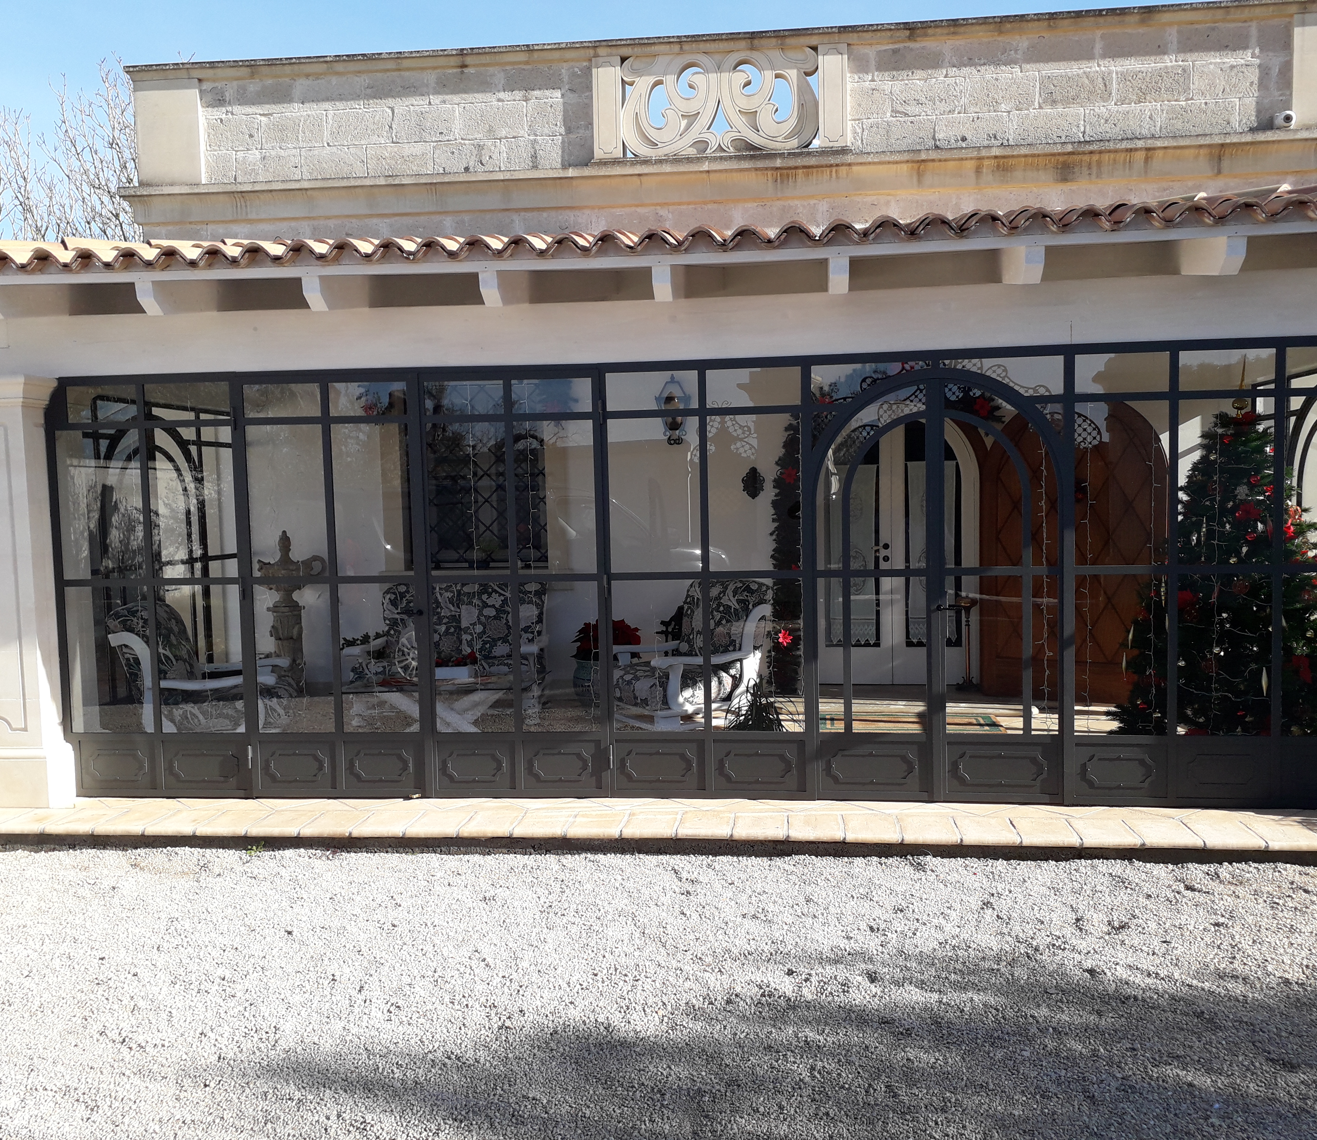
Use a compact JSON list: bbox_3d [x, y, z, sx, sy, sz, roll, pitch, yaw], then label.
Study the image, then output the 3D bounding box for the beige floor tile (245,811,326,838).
[{"bbox_3d":[-1.842,1.258,5.864,0.243,0.032,0.333,-1,4,6],"label":"beige floor tile"}]

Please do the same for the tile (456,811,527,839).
[{"bbox_3d":[-0.798,1.226,5.707,0.246,0.032,0.326,-1,4,7],"label":"tile"}]

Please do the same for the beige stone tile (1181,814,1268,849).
[{"bbox_3d":[2.531,1.189,5.317,0.246,0.032,0.326,-1,4,7],"label":"beige stone tile"}]

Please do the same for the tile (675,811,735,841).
[{"bbox_3d":[0.221,1.212,5.591,0.246,0.032,0.326,-1,4,7],"label":"tile"}]

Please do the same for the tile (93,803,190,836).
[{"bbox_3d":[-2.619,1.268,5.945,0.243,0.032,0.333,-1,4,6],"label":"tile"}]

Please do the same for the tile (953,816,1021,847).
[{"bbox_3d":[1.513,1.211,5.489,0.243,0.032,0.333,-1,4,6],"label":"tile"}]

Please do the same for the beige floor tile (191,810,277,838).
[{"bbox_3d":[-2.080,1.248,5.847,0.246,0.032,0.326,-1,4,7],"label":"beige floor tile"}]

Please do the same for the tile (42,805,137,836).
[{"bbox_3d":[-2.875,1.270,5.971,0.243,0.032,0.333,-1,4,6],"label":"tile"}]

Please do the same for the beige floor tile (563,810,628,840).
[{"bbox_3d":[-0.288,1.225,5.677,0.250,0.030,0.344,-1,4,6],"label":"beige floor tile"}]

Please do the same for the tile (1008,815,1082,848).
[{"bbox_3d":[1.774,1.210,5.459,0.243,0.032,0.333,-1,4,6],"label":"tile"}]

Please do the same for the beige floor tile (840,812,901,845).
[{"bbox_3d":[0.990,1.210,5.530,0.250,0.030,0.344,-1,4,6],"label":"beige floor tile"}]

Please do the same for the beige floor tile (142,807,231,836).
[{"bbox_3d":[-2.357,1.264,5.918,0.243,0.032,0.333,-1,4,6],"label":"beige floor tile"}]

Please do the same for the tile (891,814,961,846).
[{"bbox_3d":[1.242,1.200,5.473,0.246,0.032,0.326,-1,4,7],"label":"tile"}]

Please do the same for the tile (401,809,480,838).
[{"bbox_3d":[-1.059,1.240,5.765,0.250,0.030,0.344,-1,4,6],"label":"tile"}]

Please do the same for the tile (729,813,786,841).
[{"bbox_3d":[0.476,1.209,5.562,0.246,0.032,0.326,-1,4,7],"label":"tile"}]

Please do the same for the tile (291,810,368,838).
[{"bbox_3d":[-1.583,1.255,5.823,0.250,0.030,0.344,-1,4,6],"label":"tile"}]

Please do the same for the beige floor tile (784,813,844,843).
[{"bbox_3d":[0.731,1.206,5.532,0.246,0.032,0.326,-1,4,7],"label":"beige floor tile"}]

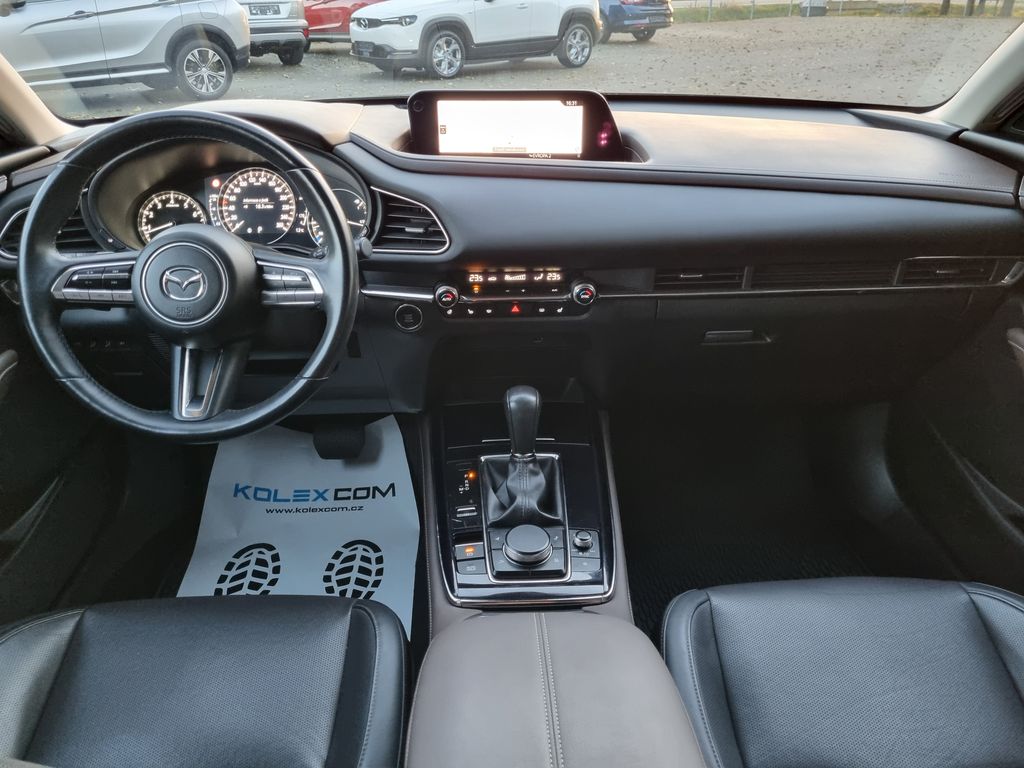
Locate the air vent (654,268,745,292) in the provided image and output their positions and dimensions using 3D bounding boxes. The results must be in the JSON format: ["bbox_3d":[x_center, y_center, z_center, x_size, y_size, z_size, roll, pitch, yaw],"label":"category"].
[{"bbox_3d":[0.264,-0.147,1.082,0.124,0.036,0.030,-2,22,-2],"label":"air vent"}]

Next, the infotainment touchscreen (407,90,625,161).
[{"bbox_3d":[0.006,-0.378,1.123,0.312,0.104,0.035,1,22,4],"label":"infotainment touchscreen"}]

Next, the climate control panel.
[{"bbox_3d":[0.005,-0.126,1.072,0.222,0.068,0.040,-2,15,-2],"label":"climate control panel"}]

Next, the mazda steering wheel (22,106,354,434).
[{"bbox_3d":[-0.355,-0.120,0.871,0.370,0.370,0.100,-2,3,-3],"label":"mazda steering wheel"}]

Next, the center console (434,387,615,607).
[{"bbox_3d":[0.012,0.088,0.907,0.195,0.125,0.320,-2,39,-2],"label":"center console"}]

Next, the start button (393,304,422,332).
[{"bbox_3d":[-0.147,-0.094,1.091,0.038,0.038,0.018,4,23,8],"label":"start button"}]

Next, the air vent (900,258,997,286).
[{"bbox_3d":[0.622,-0.159,1.097,0.134,0.038,0.030,-1,22,0],"label":"air vent"}]

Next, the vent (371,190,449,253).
[{"bbox_3d":[-0.137,-0.216,1.035,0.105,0.090,0.045,2,19,5],"label":"vent"}]

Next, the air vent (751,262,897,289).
[{"bbox_3d":[0.441,-0.153,1.089,0.204,0.036,0.030,-2,22,-2],"label":"air vent"}]

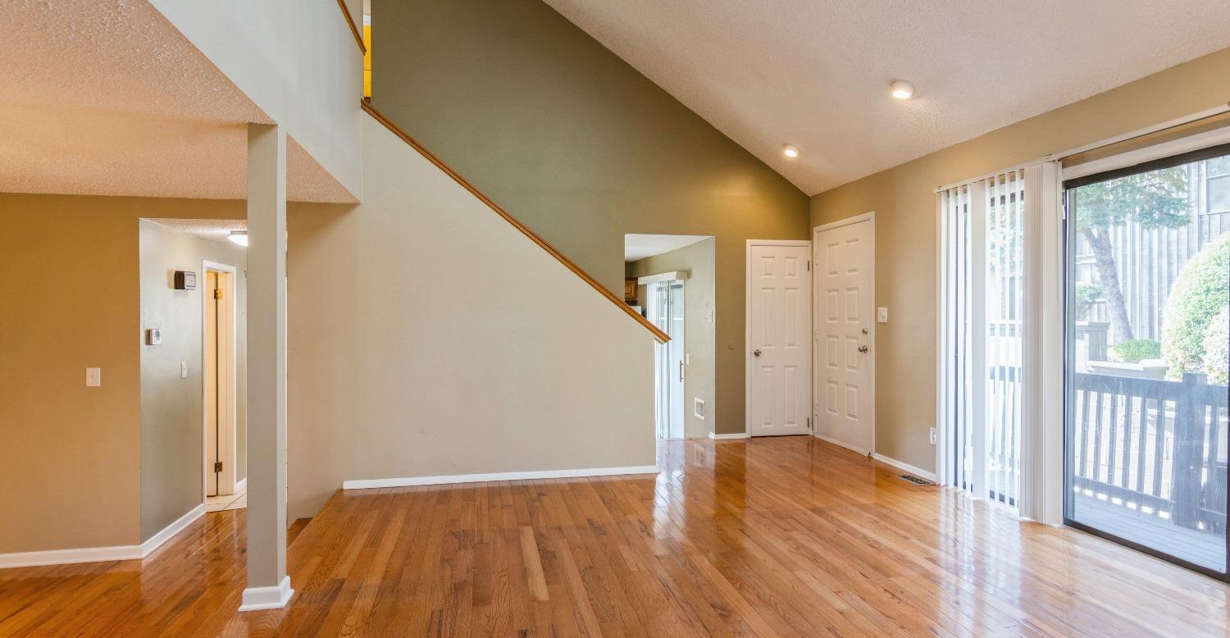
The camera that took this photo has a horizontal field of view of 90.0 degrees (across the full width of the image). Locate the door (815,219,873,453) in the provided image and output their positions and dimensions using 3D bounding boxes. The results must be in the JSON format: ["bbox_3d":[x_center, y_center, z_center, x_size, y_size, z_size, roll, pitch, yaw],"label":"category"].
[{"bbox_3d":[2.186,0.160,5.870,0.060,2.120,0.953,0,0,-13],"label":"door"}]

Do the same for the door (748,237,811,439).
[{"bbox_3d":[1.706,0.205,6.404,0.720,2.030,0.060,0,0,-12],"label":"door"}]

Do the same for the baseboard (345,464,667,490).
[{"bbox_3d":[-0.797,1.190,4.637,2.337,0.060,0.015,0,0,-11],"label":"baseboard"}]

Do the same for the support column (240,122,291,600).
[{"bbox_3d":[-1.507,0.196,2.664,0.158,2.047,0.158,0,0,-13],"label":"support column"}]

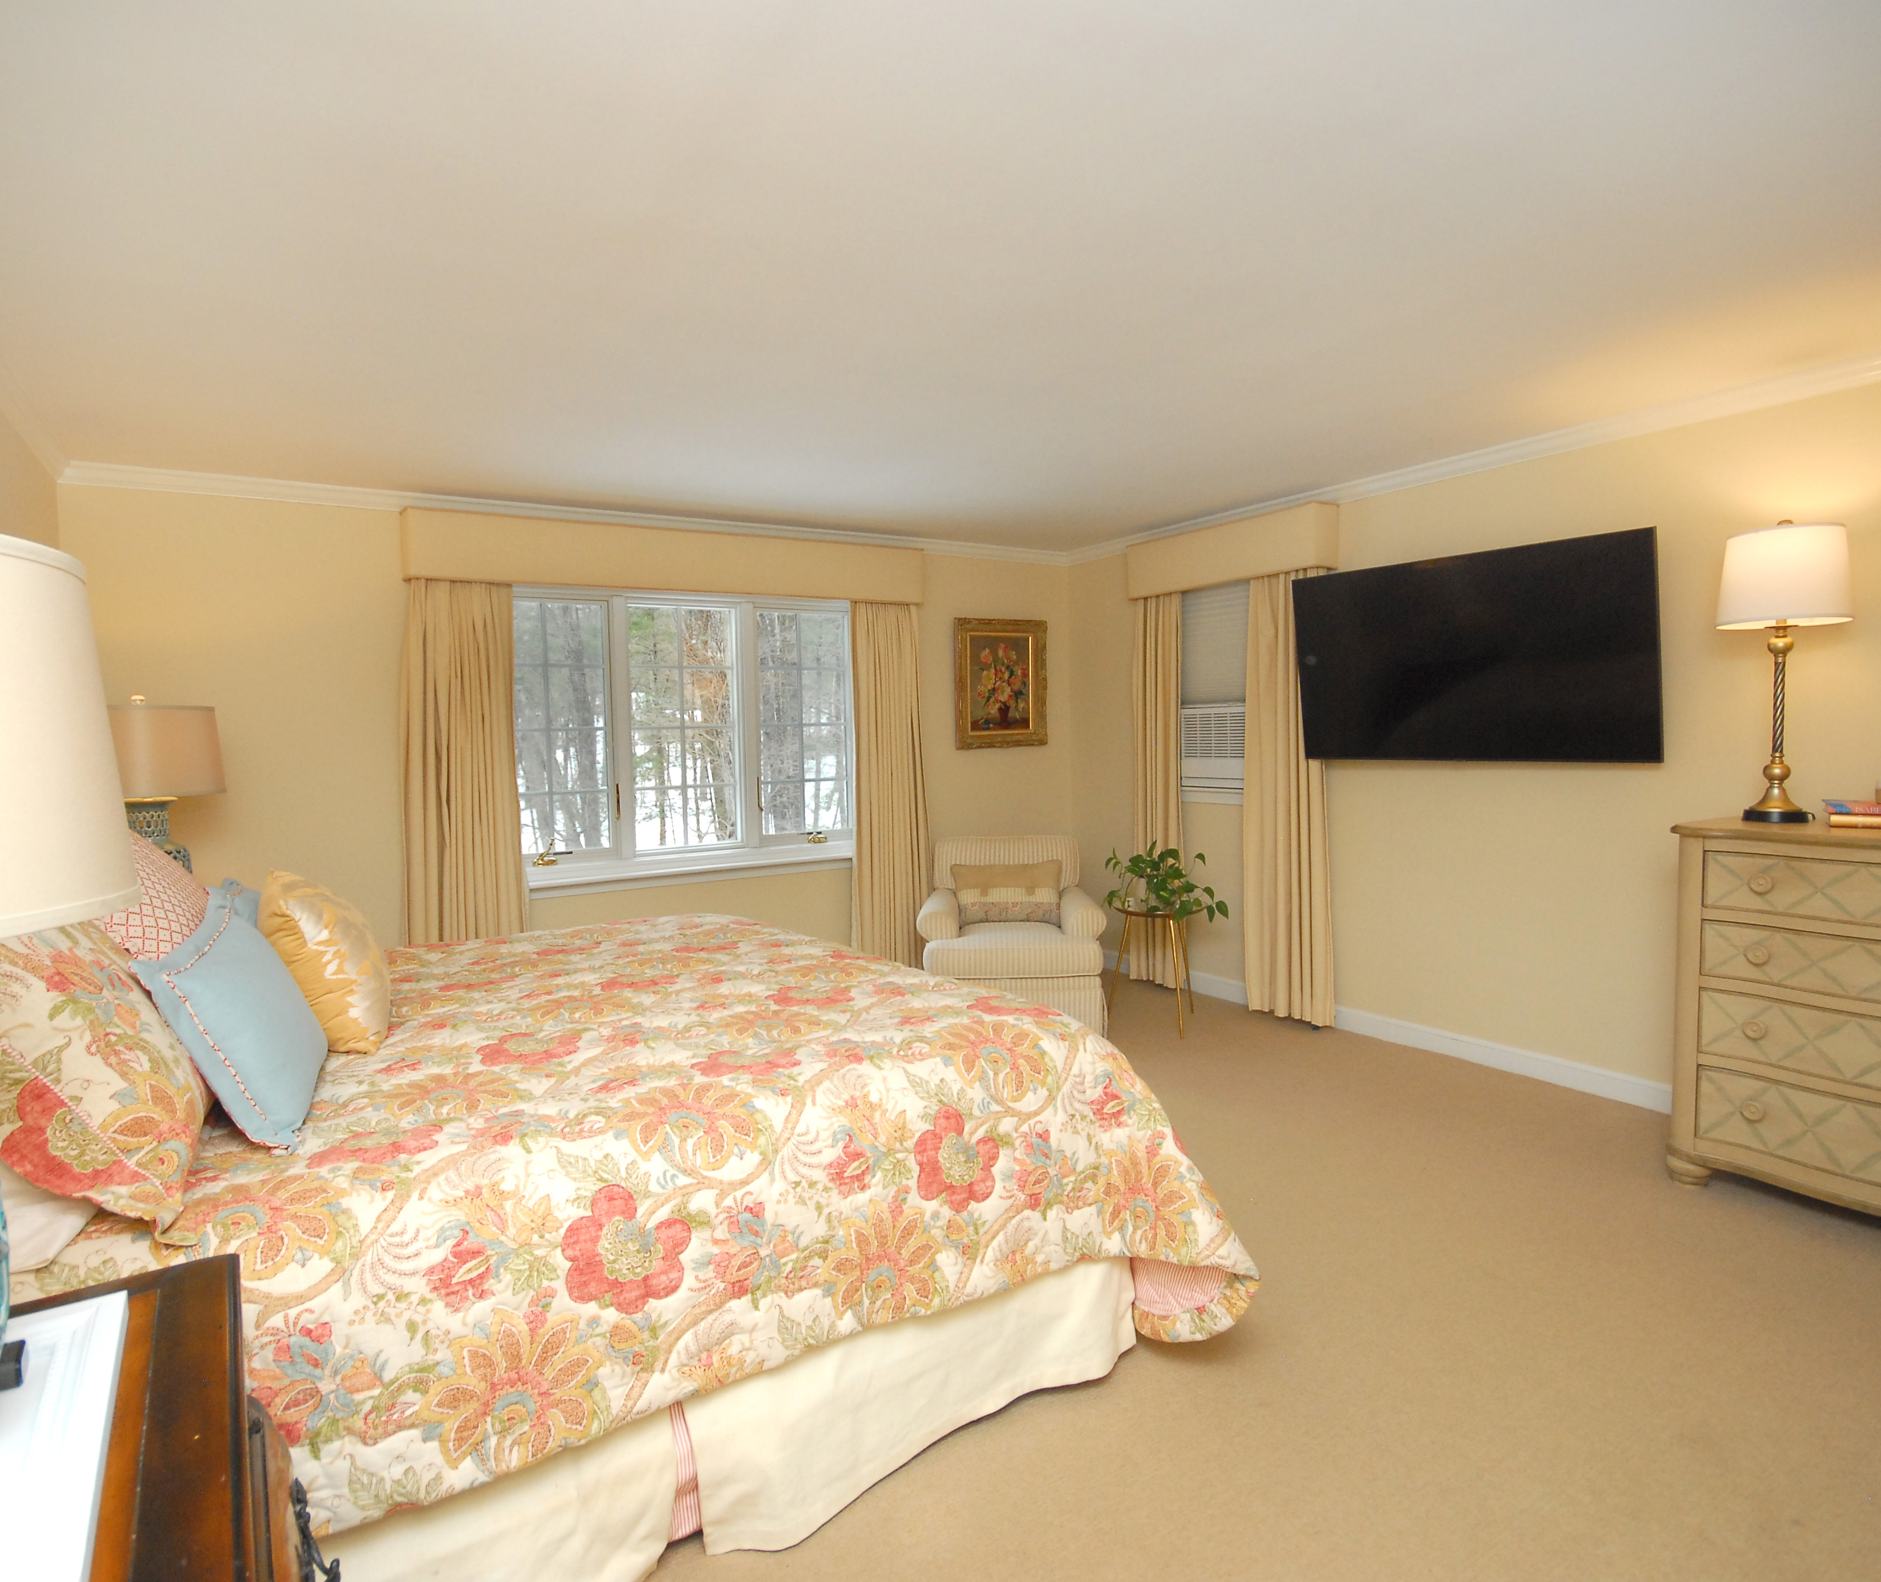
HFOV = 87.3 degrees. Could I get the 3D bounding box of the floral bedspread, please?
[{"bbox_3d":[-0.890,0.900,2.540,2.300,0.770,2.150,-4,4,-32],"label":"floral bedspread"}]

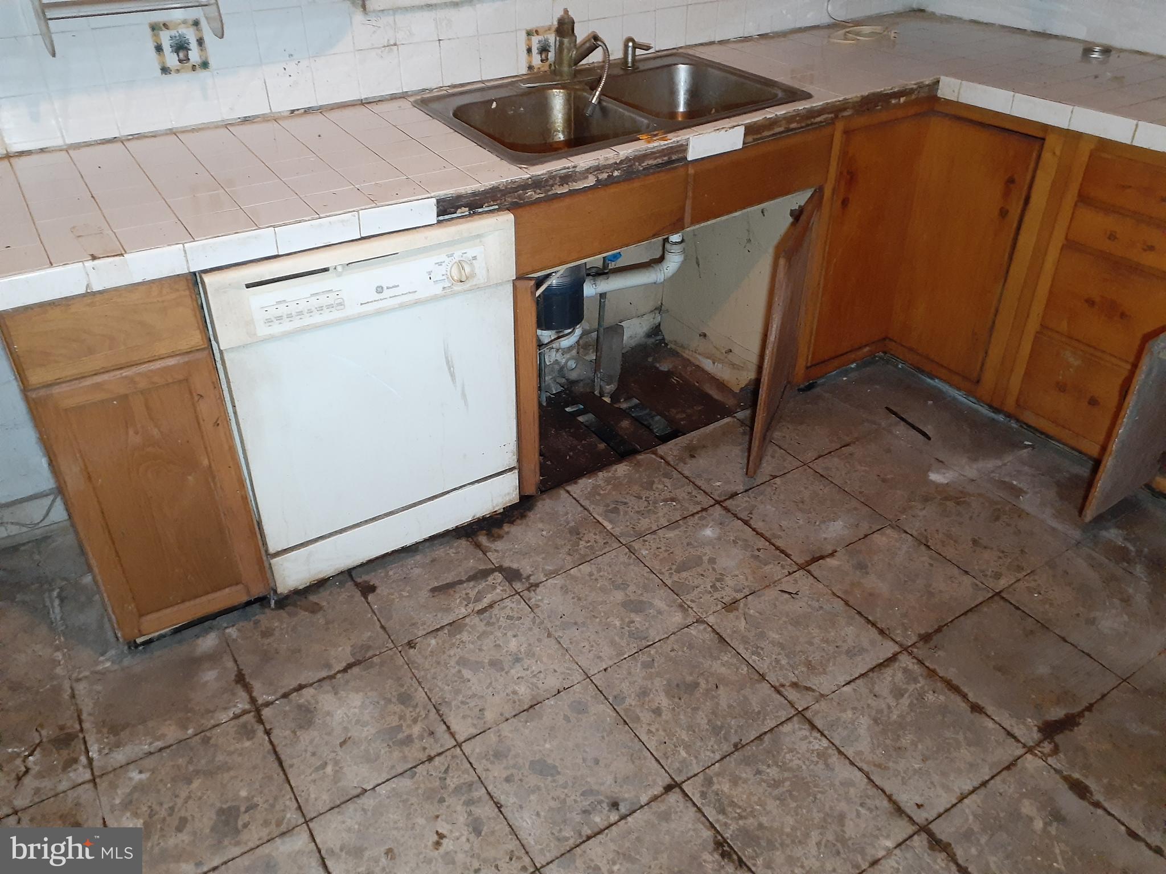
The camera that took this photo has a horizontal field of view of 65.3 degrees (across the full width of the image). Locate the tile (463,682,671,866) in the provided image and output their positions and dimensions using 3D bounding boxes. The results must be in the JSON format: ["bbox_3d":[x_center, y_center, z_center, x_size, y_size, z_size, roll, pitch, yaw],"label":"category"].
[{"bbox_3d":[-0.030,0.617,1.702,0.292,0.011,0.292,-20,38,-26],"label":"tile"}]

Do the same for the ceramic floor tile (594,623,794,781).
[{"bbox_3d":[0.214,0.511,1.793,0.287,0.010,0.289,-21,38,-25],"label":"ceramic floor tile"}]

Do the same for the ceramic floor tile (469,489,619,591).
[{"bbox_3d":[-0.103,0.249,2.293,0.303,0.011,0.303,-20,38,-26],"label":"ceramic floor tile"}]

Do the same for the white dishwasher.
[{"bbox_3d":[-0.563,-0.172,2.130,0.607,0.810,0.610,-19,39,-27],"label":"white dishwasher"}]

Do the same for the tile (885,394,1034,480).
[{"bbox_3d":[1.068,0.011,2.573,0.292,0.011,0.292,-20,38,-26],"label":"tile"}]

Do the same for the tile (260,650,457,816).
[{"bbox_3d":[-0.436,0.561,1.754,0.287,0.010,0.289,-21,38,-25],"label":"tile"}]

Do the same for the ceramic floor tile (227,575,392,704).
[{"bbox_3d":[-0.605,0.433,1.991,0.292,0.011,0.279,-20,38,-26],"label":"ceramic floor tile"}]

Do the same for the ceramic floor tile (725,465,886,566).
[{"bbox_3d":[0.565,0.197,2.310,0.292,0.011,0.292,-20,38,-26],"label":"ceramic floor tile"}]

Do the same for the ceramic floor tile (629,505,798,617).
[{"bbox_3d":[0.304,0.283,2.128,0.287,0.010,0.289,-21,38,-25],"label":"ceramic floor tile"}]

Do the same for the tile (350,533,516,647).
[{"bbox_3d":[-0.347,0.333,2.089,0.287,0.010,0.289,-21,38,-25],"label":"tile"}]

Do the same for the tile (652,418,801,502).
[{"bbox_3d":[0.393,0.055,2.464,0.287,0.010,0.289,-21,38,-25],"label":"tile"}]

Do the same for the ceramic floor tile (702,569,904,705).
[{"bbox_3d":[0.483,0.437,1.999,0.303,0.011,0.303,-20,38,-26],"label":"ceramic floor tile"}]

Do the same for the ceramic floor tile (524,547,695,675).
[{"bbox_3d":[0.061,0.390,2.079,0.303,0.011,0.303,-20,38,-26],"label":"ceramic floor tile"}]

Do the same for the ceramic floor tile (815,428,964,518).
[{"bbox_3d":[0.818,0.104,2.442,0.292,0.011,0.292,-20,38,-26],"label":"ceramic floor tile"}]

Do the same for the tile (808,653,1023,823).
[{"bbox_3d":[0.618,0.554,1.707,0.287,0.010,0.289,-21,38,-25],"label":"tile"}]

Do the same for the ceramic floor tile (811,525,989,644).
[{"bbox_3d":[0.744,0.341,2.137,0.303,0.011,0.303,-20,38,-26],"label":"ceramic floor tile"}]

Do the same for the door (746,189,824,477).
[{"bbox_3d":[0.529,-0.278,2.373,0.020,0.602,0.494,12,36,21],"label":"door"}]

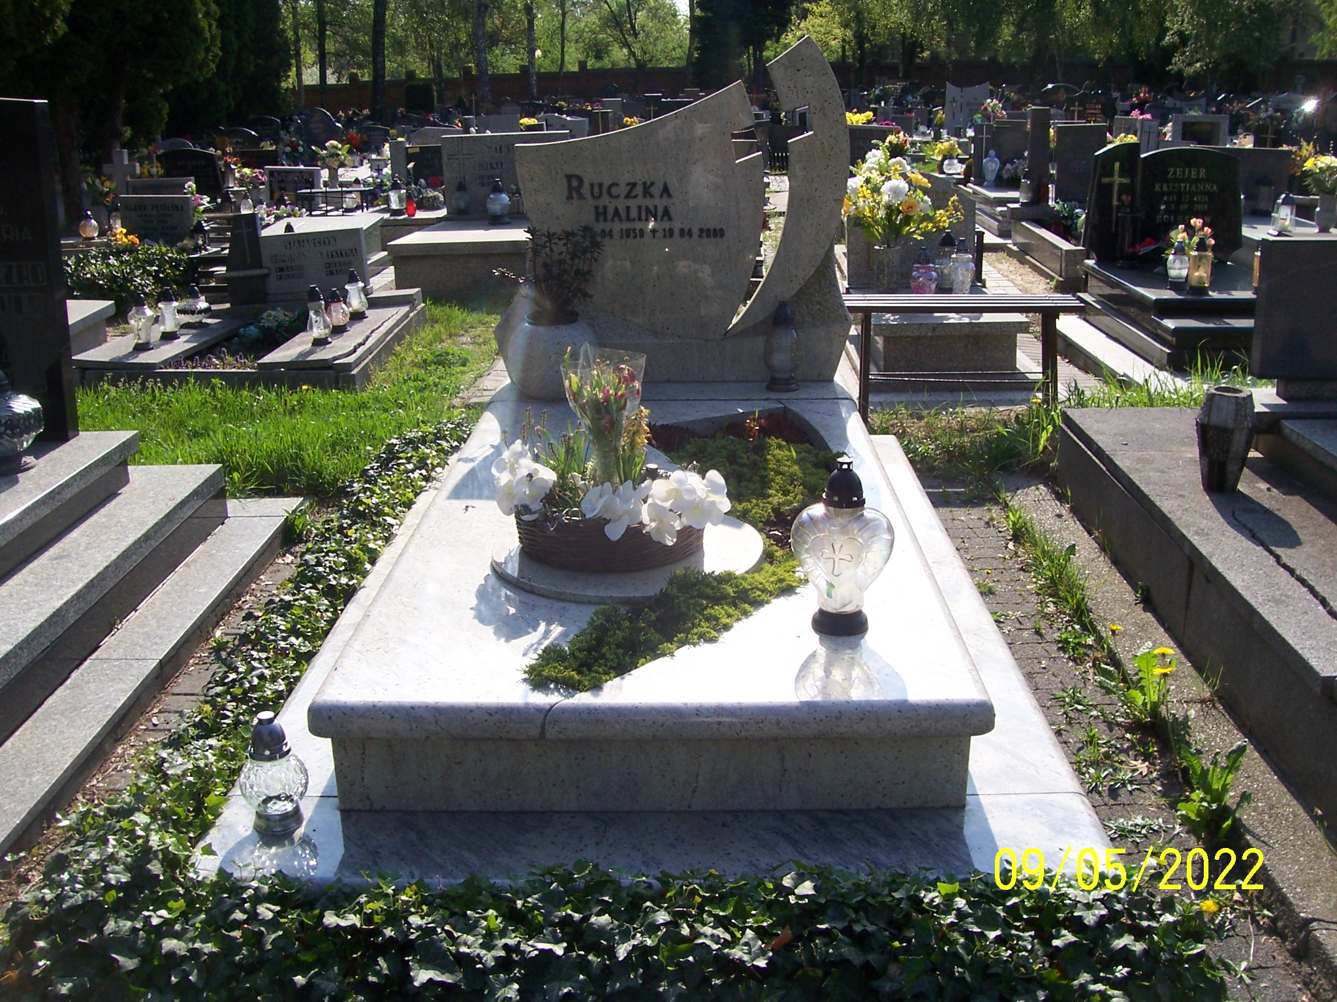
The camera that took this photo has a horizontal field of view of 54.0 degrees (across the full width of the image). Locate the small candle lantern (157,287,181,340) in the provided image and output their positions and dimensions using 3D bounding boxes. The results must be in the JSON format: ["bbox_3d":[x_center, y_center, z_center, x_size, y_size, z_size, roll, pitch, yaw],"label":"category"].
[{"bbox_3d":[-2.514,-0.945,6.570,0.115,0.247,0.115,-1,18,0],"label":"small candle lantern"}]

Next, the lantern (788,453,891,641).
[{"bbox_3d":[0.302,0.075,2.299,0.179,0.310,0.105,3,18,12],"label":"lantern"}]

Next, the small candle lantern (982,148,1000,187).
[{"bbox_3d":[2.264,-2.328,9.162,0.124,0.254,0.124,0,19,2],"label":"small candle lantern"}]

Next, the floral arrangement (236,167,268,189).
[{"bbox_3d":[-3.309,-2.560,10.400,0.256,0.190,0.240,0,19,2],"label":"floral arrangement"}]

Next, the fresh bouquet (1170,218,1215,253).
[{"bbox_3d":[2.659,-1.338,6.677,0.220,0.200,0.190,-1,18,0],"label":"fresh bouquet"}]

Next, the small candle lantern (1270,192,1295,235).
[{"bbox_3d":[3.232,-1.502,6.862,0.126,0.214,0.126,0,19,2],"label":"small candle lantern"}]

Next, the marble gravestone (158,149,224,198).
[{"bbox_3d":[-4.663,-3.168,12.807,0.701,0.539,0.120,-1,18,-1],"label":"marble gravestone"}]

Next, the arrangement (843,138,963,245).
[{"bbox_3d":[1.193,-1.564,6.635,0.560,0.500,0.420,-1,18,0],"label":"arrangement"}]

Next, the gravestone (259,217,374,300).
[{"bbox_3d":[-1.976,-1.336,7.418,0.580,0.385,0.140,-4,19,-9],"label":"gravestone"}]

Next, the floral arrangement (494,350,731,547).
[{"bbox_3d":[-0.119,-0.135,2.632,0.485,0.349,0.369,0,19,2],"label":"floral arrangement"}]

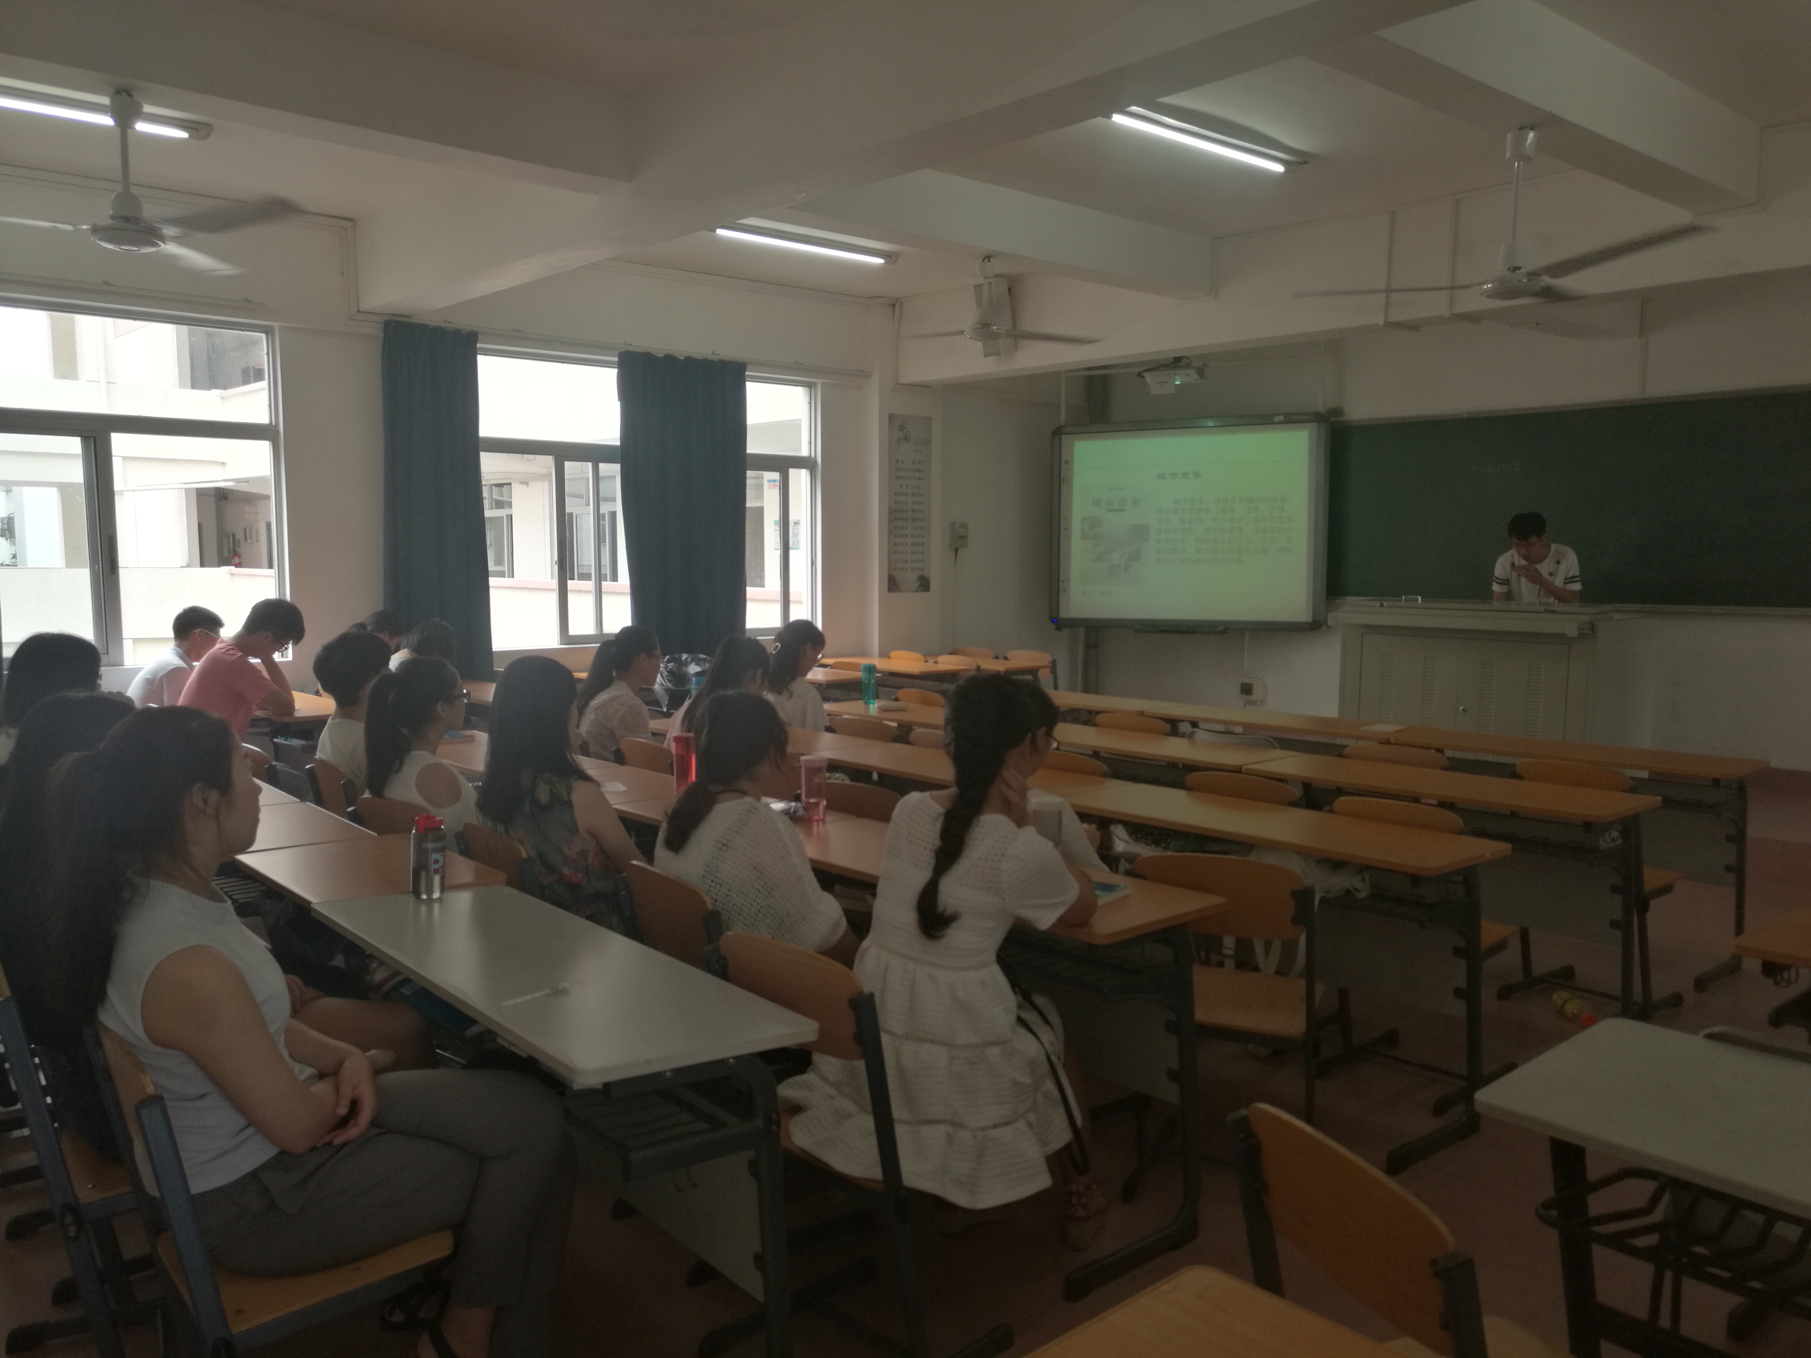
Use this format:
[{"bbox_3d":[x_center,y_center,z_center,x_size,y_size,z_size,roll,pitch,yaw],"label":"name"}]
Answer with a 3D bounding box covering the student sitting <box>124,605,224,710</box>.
[{"bbox_3d":[-3.273,0.252,6.626,0.470,1.210,0.740,5,7,44],"label":"student sitting"}]

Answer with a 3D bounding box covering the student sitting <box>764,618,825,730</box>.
[{"bbox_3d":[-0.375,0.318,6.248,0.680,1.180,0.470,-5,7,-41],"label":"student sitting"}]

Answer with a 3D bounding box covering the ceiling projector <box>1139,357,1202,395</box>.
[{"bbox_3d":[1.947,-2.216,10.314,0.340,0.180,0.360,-4,6,-39],"label":"ceiling projector"}]

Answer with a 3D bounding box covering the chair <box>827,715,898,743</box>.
[{"bbox_3d":[-0.100,0.541,6.040,0.400,0.790,0.460,5,7,45],"label":"chair"}]

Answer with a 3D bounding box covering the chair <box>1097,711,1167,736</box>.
[{"bbox_3d":[1.045,0.538,5.952,0.500,0.810,0.420,-4,7,-41],"label":"chair"}]

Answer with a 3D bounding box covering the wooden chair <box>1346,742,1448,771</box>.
[{"bbox_3d":[1.851,0.615,5.103,0.480,0.800,0.420,-5,7,-41],"label":"wooden chair"}]

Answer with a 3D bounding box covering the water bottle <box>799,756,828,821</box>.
[{"bbox_3d":[-0.249,0.306,3.953,0.075,0.180,0.075,-4,6,-39],"label":"water bottle"}]

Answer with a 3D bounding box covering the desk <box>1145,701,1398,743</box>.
[{"bbox_3d":[1.639,0.551,6.194,0.410,0.745,1.200,-4,7,-41],"label":"desk"}]

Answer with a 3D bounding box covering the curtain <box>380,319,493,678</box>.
[{"bbox_3d":[-2.792,-1.015,8.407,0.680,2.140,0.160,-4,6,-39],"label":"curtain"}]

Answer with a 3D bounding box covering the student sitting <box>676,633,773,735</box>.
[{"bbox_3d":[-0.637,0.420,5.191,0.700,1.170,0.470,-5,7,-41],"label":"student sitting"}]

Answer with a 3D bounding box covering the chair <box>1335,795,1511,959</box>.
[{"bbox_3d":[1.444,0.720,3.971,0.510,0.820,0.420,-4,7,-41],"label":"chair"}]

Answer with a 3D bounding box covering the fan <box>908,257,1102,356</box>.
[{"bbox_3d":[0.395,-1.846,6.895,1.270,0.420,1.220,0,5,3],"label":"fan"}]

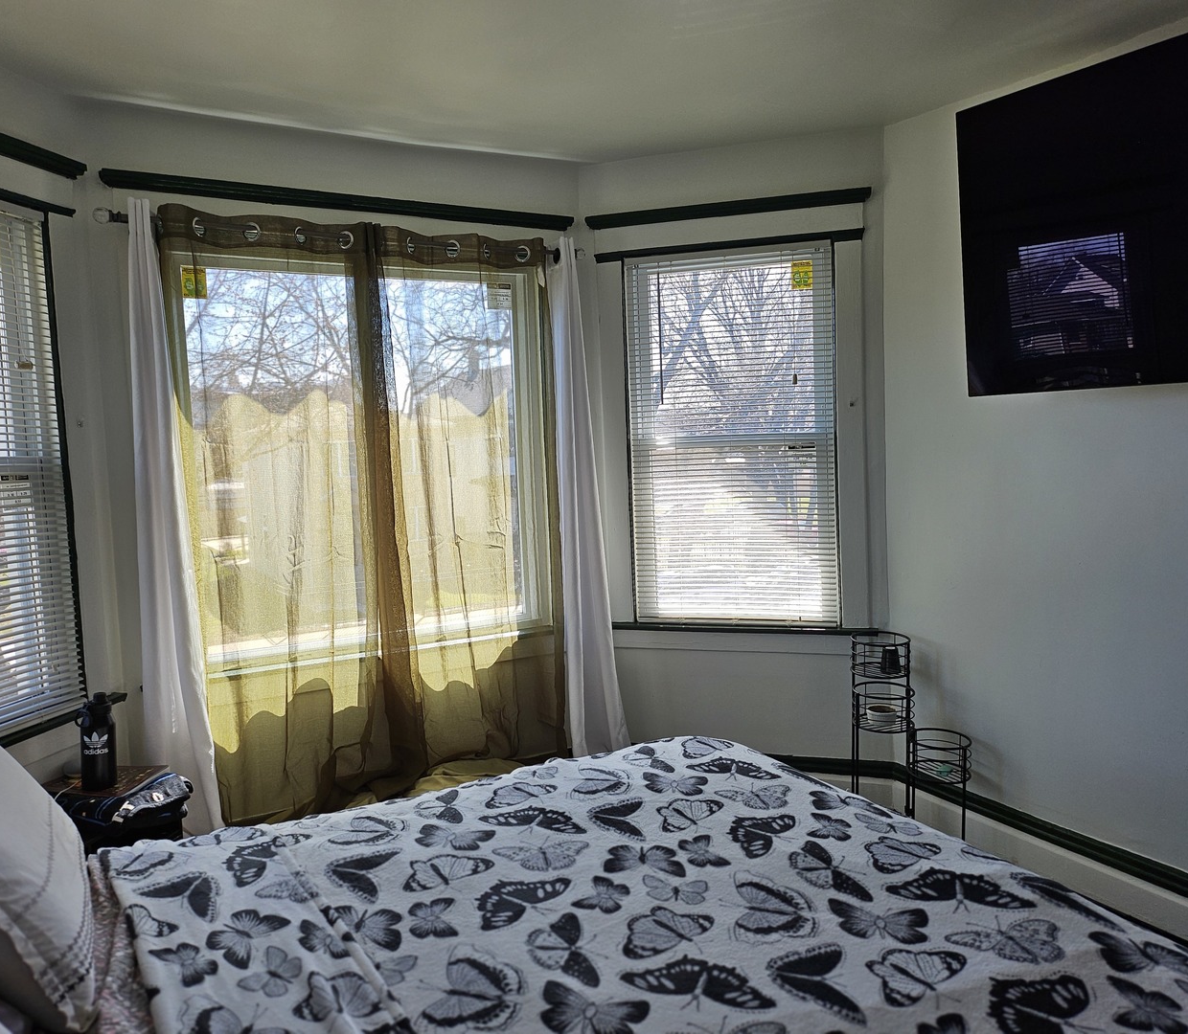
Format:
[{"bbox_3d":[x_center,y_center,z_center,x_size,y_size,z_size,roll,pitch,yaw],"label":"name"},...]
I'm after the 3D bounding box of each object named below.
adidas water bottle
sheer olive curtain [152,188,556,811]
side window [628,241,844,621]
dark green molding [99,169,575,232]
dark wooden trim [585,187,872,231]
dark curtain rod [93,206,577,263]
[{"bbox_3d":[-1.351,0.606,2.590,0.094,0.257,0.087,-4,5,-18],"label":"adidas water bottle"},{"bbox_3d":[-0.676,0.074,3.194,1.280,2.085,0.180,-5,5,-31],"label":"sheer olive curtain"},{"bbox_3d":[0.509,-0.280,3.579,0.764,1.376,0.040,-1,5,18],"label":"side window"},{"bbox_3d":[-0.760,-1.042,3.194,1.591,0.044,0.047,-5,6,-31],"label":"dark green molding"},{"bbox_3d":[0.468,-1.102,3.463,1.034,0.051,0.055,-1,5,18],"label":"dark wooden trim"},{"bbox_3d":[-0.733,-0.911,3.143,1.624,0.056,0.060,-5,5,-31],"label":"dark curtain rod"}]

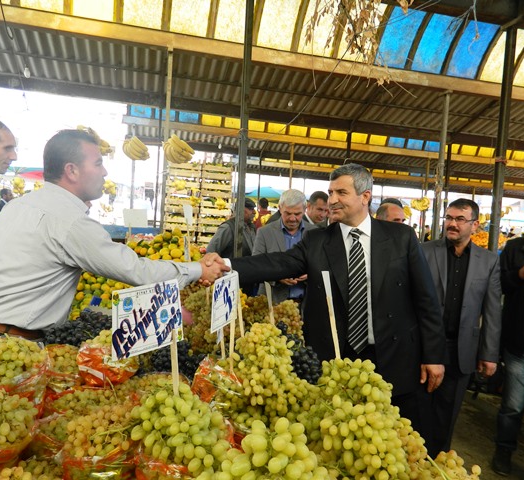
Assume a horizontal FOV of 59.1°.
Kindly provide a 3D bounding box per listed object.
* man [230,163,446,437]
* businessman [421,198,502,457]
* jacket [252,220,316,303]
[{"bbox_3d":[0.330,0.575,1.970,0.780,1.770,0.620,5,4,25],"label":"man"},{"bbox_3d":[1.085,0.613,2.650,0.530,1.700,0.340,5,4,30],"label":"businessman"},{"bbox_3d":[0.165,0.250,2.930,0.520,0.740,0.360,3,4,0],"label":"jacket"}]

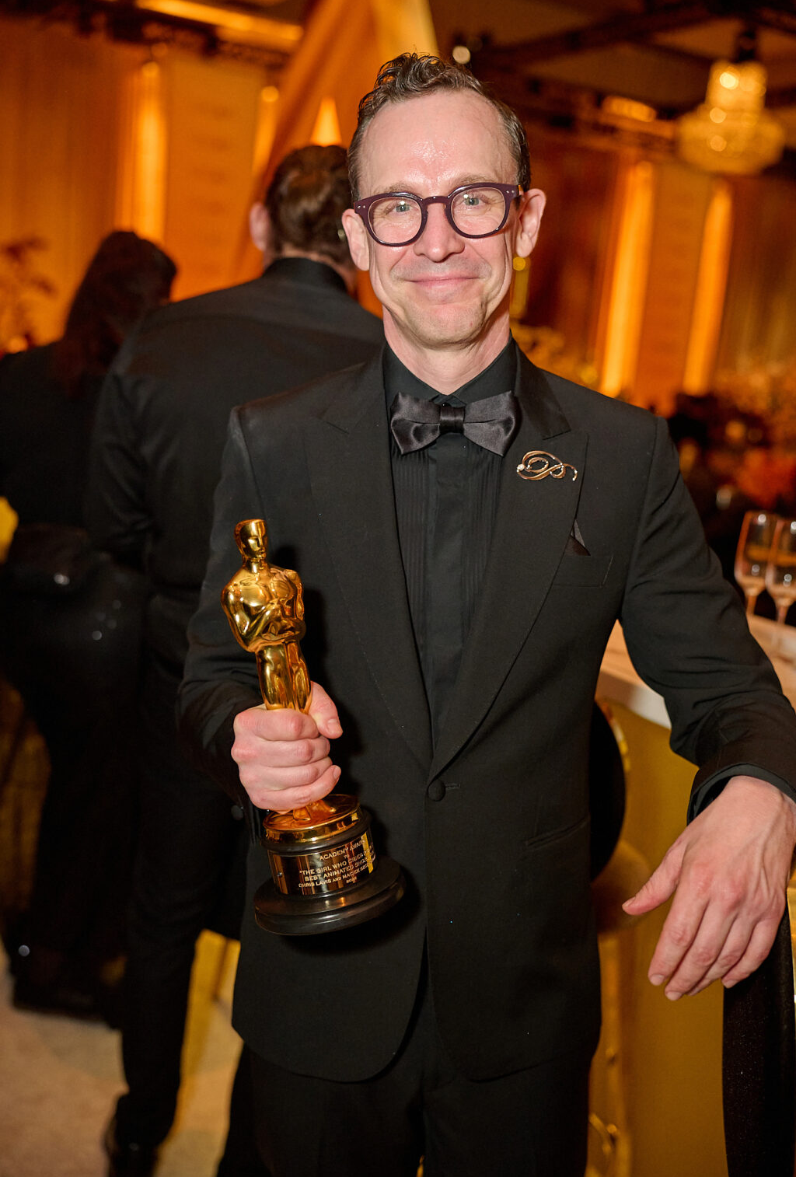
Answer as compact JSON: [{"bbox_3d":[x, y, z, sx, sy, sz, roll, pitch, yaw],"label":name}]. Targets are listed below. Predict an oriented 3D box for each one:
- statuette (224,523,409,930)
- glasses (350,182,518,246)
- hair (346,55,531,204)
[{"bbox_3d":[-0.091,0.111,0.996,0.133,0.343,0.133,-16,9,-31],"label":"statuette"},{"bbox_3d":[0.040,-0.340,1.070,0.142,0.046,0.145,-3,14,6],"label":"glasses"},{"bbox_3d":[0.045,-0.400,1.117,0.167,0.170,0.185,-3,14,6],"label":"hair"}]

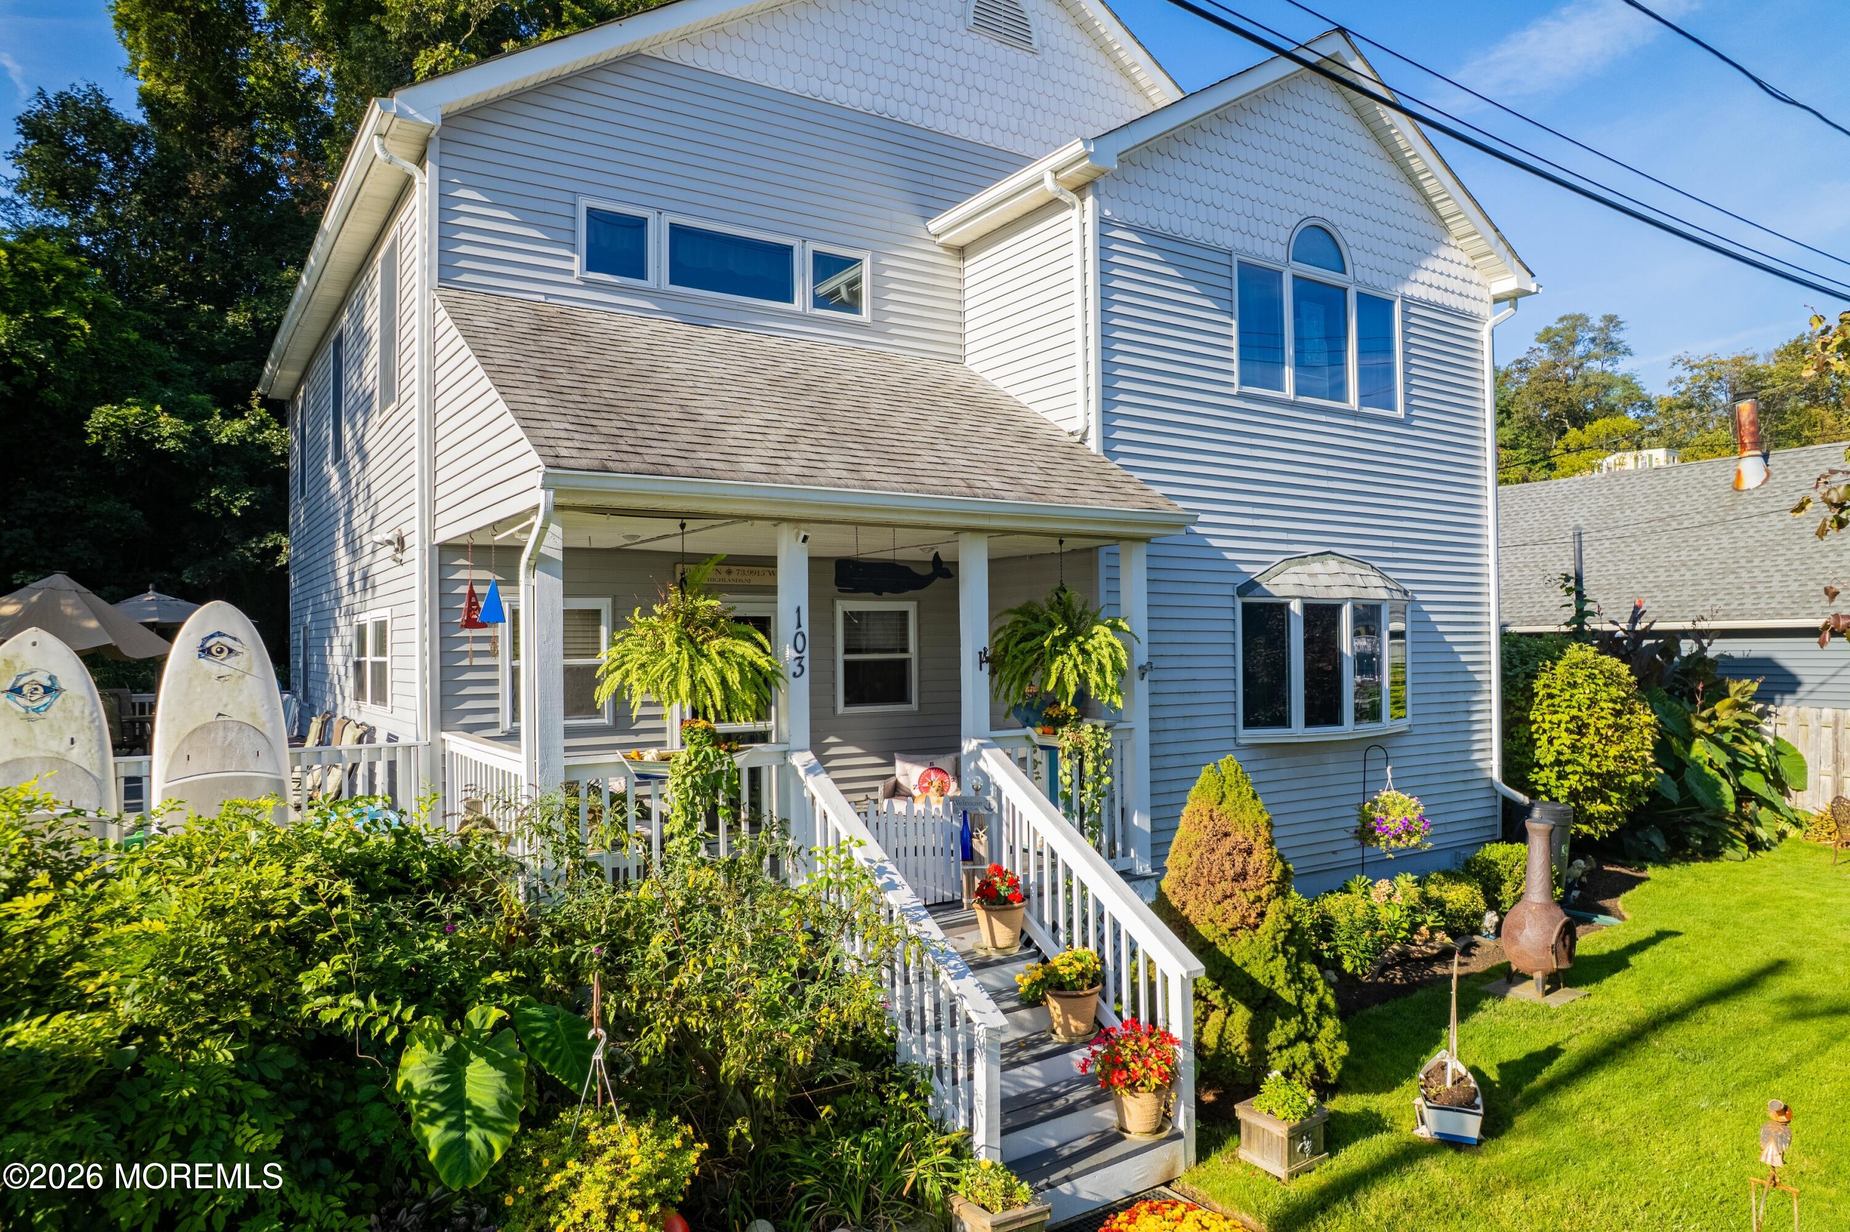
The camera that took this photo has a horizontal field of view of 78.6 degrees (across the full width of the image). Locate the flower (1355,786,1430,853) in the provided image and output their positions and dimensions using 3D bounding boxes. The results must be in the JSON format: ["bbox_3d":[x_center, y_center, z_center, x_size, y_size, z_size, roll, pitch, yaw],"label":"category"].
[{"bbox_3d":[3.819,1.666,9.203,0.560,0.530,0.560,0,-1,-33],"label":"flower"}]

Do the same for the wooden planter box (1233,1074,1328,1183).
[{"bbox_3d":[1.897,2.691,5.998,0.350,0.410,0.335,0,-1,-34],"label":"wooden planter box"}]

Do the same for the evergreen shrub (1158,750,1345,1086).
[{"bbox_3d":[2.079,1.861,7.241,1.170,1.929,1.170,0,-1,0],"label":"evergreen shrub"}]

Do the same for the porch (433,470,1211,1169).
[{"bbox_3d":[-0.385,1.105,7.149,4.406,3.454,4.406,0,-1,-33],"label":"porch"}]

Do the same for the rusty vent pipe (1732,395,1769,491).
[{"bbox_3d":[14.532,-3.068,19.900,0.530,1.690,0.560,-2,-1,-33],"label":"rusty vent pipe"}]

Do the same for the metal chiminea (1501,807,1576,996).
[{"bbox_3d":[4.671,2.212,8.577,0.500,1.250,0.570,0,-1,-33],"label":"metal chiminea"}]

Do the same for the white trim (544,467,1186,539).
[{"bbox_3d":[-0.001,-0.624,6.586,4.366,0.169,0.163,0,-1,-33],"label":"white trim"}]

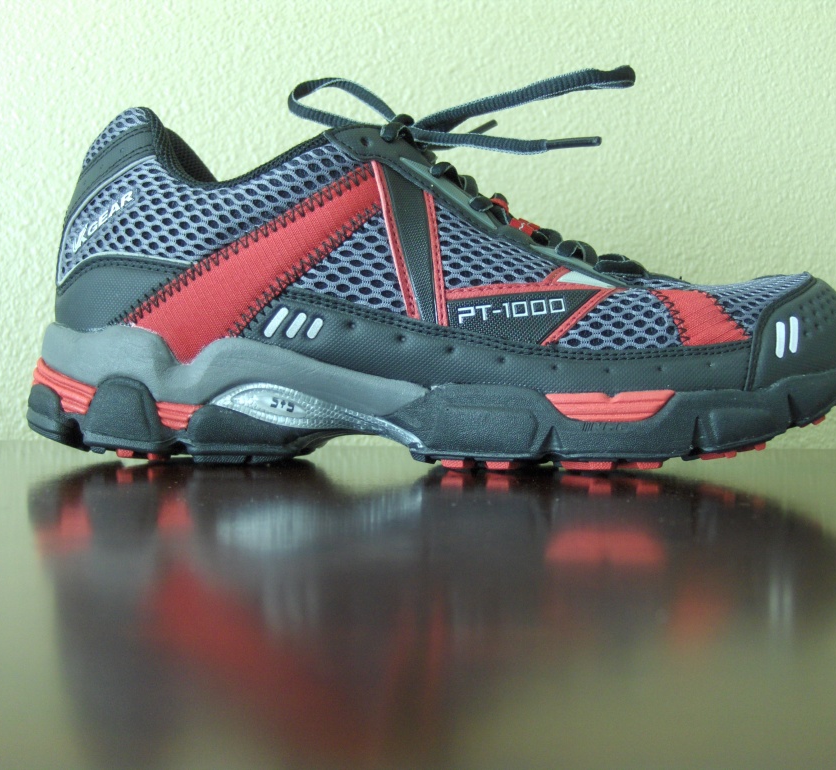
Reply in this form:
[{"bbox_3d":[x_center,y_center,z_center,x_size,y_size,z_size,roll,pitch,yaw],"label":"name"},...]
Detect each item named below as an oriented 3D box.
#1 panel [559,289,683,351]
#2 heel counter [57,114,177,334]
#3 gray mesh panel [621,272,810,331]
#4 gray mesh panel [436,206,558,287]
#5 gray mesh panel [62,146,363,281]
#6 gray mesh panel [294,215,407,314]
[{"bbox_3d":[0.065,-0.021,0.334,0.039,0.020,0.018,1,1,0],"label":"panel"},{"bbox_3d":[-0.103,-0.059,0.370,0.053,0.078,0.069,1,1,0],"label":"heel counter"},{"bbox_3d":[0.103,-0.029,0.357,0.065,0.022,0.055,1,1,0],"label":"gray mesh panel"},{"bbox_3d":[0.025,-0.045,0.344,0.040,0.027,0.020,1,1,0],"label":"gray mesh panel"},{"bbox_3d":[-0.071,-0.058,0.348,0.105,0.047,0.032,1,1,6],"label":"gray mesh panel"},{"bbox_3d":[-0.022,-0.040,0.338,0.037,0.033,0.013,1,1,0],"label":"gray mesh panel"}]

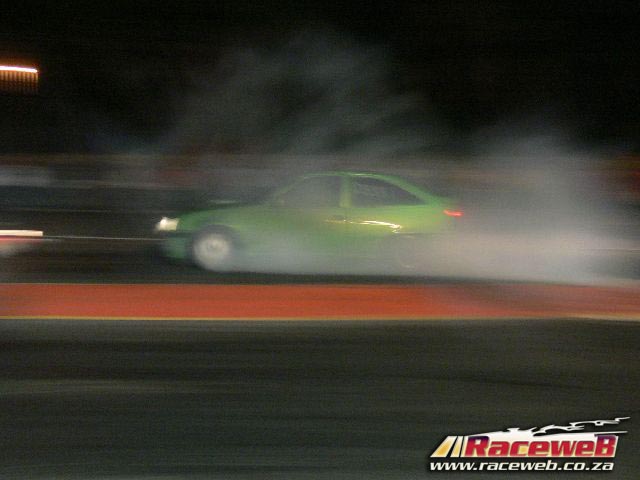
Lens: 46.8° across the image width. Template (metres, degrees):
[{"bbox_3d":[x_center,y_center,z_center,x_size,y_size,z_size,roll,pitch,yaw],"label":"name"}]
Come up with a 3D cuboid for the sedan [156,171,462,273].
[{"bbox_3d":[-0.145,-0.325,10.350,4.050,1.340,1.670,0,6,-2],"label":"sedan"}]

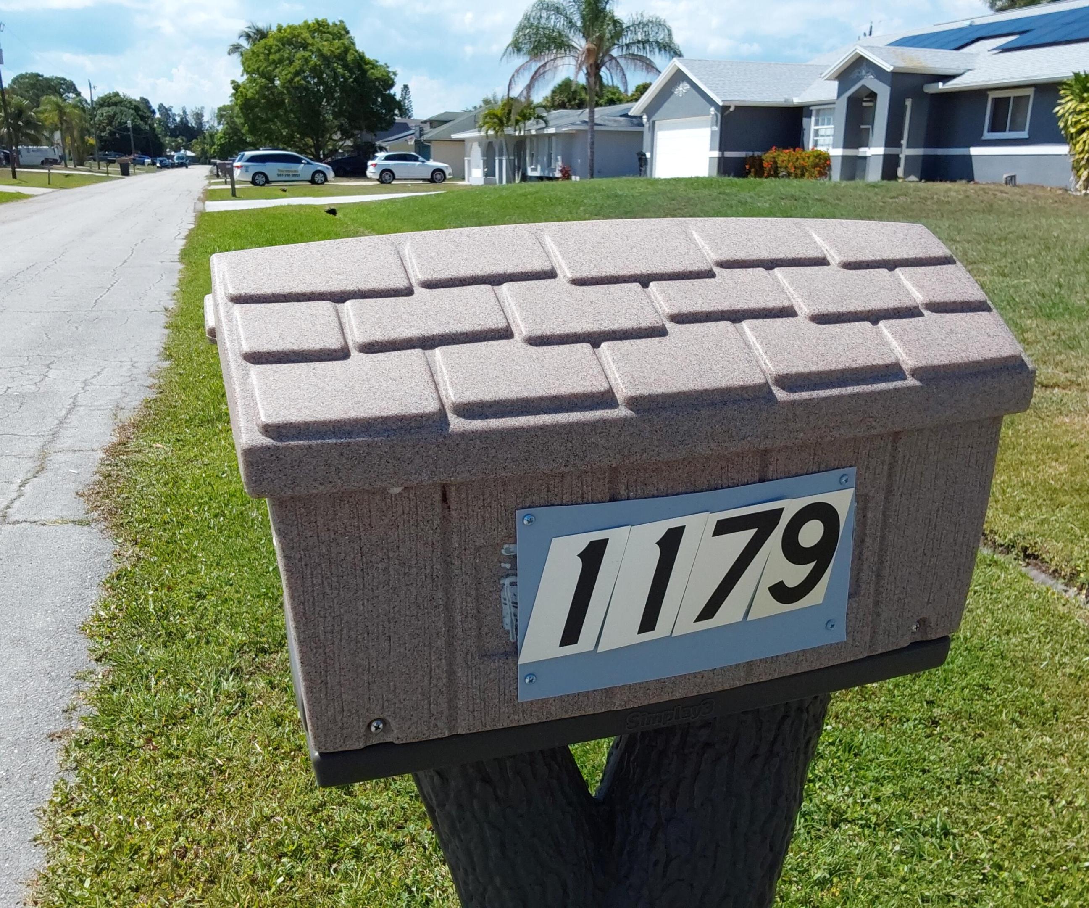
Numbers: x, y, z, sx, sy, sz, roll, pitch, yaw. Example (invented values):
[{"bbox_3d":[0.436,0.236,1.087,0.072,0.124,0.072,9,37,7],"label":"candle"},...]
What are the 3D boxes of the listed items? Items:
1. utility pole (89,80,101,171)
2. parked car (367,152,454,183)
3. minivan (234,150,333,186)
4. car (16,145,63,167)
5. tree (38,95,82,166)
[{"bbox_3d":[-48.694,-35.590,106.057,0.400,9.200,0.350,-5,17,-18],"label":"utility pole"},{"bbox_3d":[-7.307,-15.584,53.290,4.630,1.650,1.900,-5,17,-17],"label":"parked car"},{"bbox_3d":[-13.535,-14.940,51.174,5.150,1.740,2.000,-6,18,-22],"label":"minivan"},{"bbox_3d":[-54.555,-31.764,104.398,5.400,2.100,2.000,-4,17,-15],"label":"car"},{"bbox_3d":[-49.697,-33.168,100.628,4.000,7.100,4.000,-5,17,-18],"label":"tree"}]

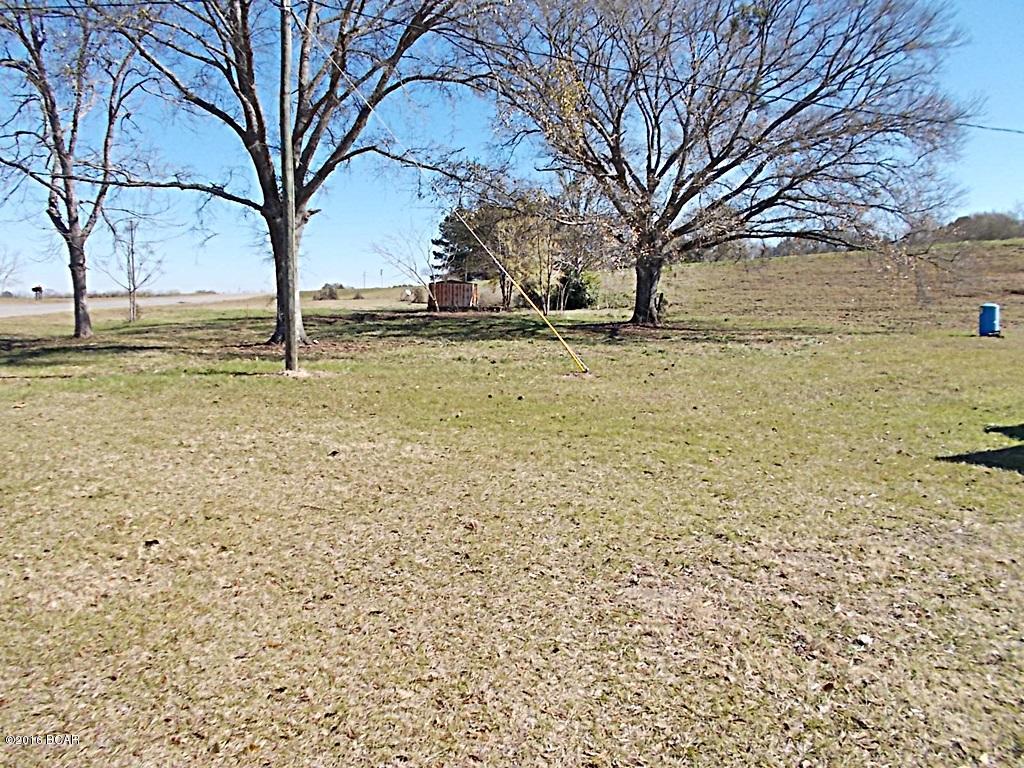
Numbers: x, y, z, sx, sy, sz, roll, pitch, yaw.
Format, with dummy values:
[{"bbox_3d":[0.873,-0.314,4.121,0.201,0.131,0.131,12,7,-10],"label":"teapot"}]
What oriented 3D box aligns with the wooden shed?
[{"bbox_3d":[-4.608,-7.001,61.000,3.450,2.340,3.300,1,7,2],"label":"wooden shed"}]

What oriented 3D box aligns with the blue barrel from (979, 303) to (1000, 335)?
[{"bbox_3d":[15.475,-2.072,24.900,0.580,0.970,0.580,4,8,32],"label":"blue barrel"}]

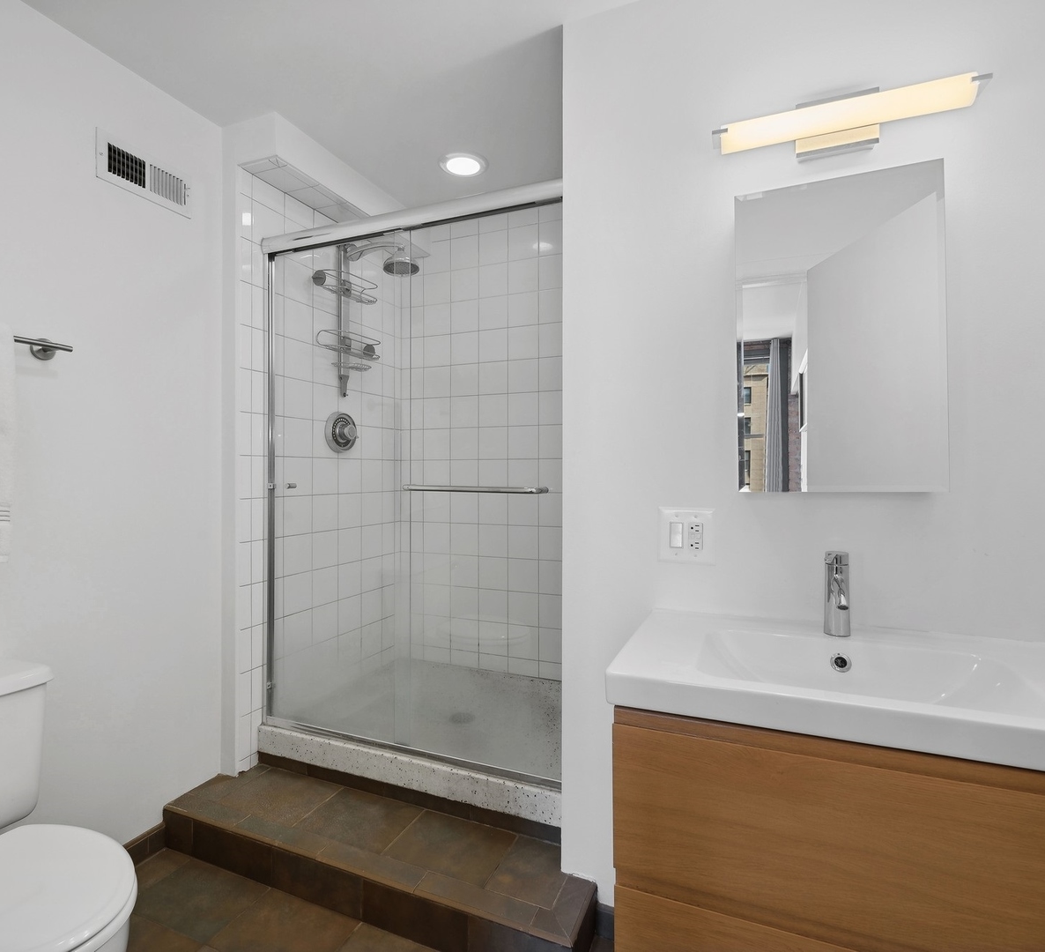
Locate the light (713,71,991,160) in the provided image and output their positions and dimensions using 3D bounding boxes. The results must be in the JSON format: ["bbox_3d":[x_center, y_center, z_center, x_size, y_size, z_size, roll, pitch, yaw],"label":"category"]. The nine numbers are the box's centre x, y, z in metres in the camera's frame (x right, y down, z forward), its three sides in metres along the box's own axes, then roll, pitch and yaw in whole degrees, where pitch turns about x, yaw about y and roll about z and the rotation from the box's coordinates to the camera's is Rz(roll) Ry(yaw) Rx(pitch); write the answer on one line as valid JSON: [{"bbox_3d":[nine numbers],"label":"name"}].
[{"bbox_3d":[0.697,-0.792,1.227,0.520,0.125,0.097,0,0,22],"label":"light"}]

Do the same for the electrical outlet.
[{"bbox_3d":[0.410,0.151,1.391,0.140,0.140,0.010,0,0,22],"label":"electrical outlet"}]

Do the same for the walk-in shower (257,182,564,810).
[{"bbox_3d":[-0.243,0.067,2.249,1.219,1.903,0.913,0,0,22],"label":"walk-in shower"}]

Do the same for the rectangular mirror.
[{"bbox_3d":[0.706,-0.317,1.257,0.412,0.704,0.030,0,0,22],"label":"rectangular mirror"}]

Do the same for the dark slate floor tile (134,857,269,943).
[{"bbox_3d":[-0.933,1.216,1.597,0.328,0.012,0.215,0,0,22],"label":"dark slate floor tile"}]

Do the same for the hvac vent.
[{"bbox_3d":[-1.179,-0.947,1.756,0.015,0.147,0.300,0,0,22],"label":"hvac vent"}]

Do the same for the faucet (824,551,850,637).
[{"bbox_3d":[0.676,0.255,1.184,0.057,0.175,0.124,0,0,22],"label":"faucet"}]

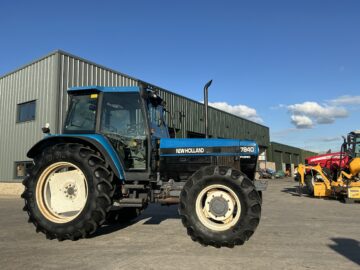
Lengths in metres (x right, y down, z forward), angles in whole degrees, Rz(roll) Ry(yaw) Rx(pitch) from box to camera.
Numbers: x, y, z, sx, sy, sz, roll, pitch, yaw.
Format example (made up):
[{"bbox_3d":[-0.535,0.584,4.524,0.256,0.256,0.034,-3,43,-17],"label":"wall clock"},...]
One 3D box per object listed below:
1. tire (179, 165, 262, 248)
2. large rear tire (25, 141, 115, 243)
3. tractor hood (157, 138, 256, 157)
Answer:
[{"bbox_3d":[0.604,1.074,4.396,1.205,1.200,0.400,-2,-6,15],"label":"tire"},{"bbox_3d":[-1.924,0.974,5.029,1.635,1.630,0.450,-2,-6,15],"label":"large rear tire"},{"bbox_3d":[0.544,0.222,5.235,1.690,0.360,0.600,-2,-6,15],"label":"tractor hood"}]

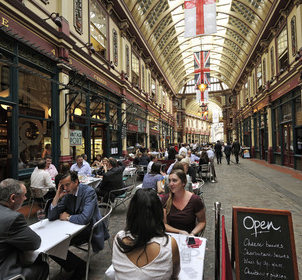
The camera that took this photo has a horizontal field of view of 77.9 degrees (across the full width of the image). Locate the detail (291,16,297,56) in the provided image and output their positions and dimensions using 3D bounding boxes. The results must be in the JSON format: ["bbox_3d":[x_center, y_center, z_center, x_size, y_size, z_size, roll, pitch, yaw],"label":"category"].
[{"bbox_3d":[7.610,-5.467,9.921,0.100,2.050,0.480,-1,-1,16],"label":"detail"}]

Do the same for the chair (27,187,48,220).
[{"bbox_3d":[-2.126,1.317,3.934,0.530,0.740,0.560,-1,-1,16],"label":"chair"}]

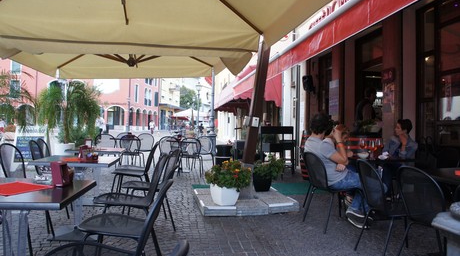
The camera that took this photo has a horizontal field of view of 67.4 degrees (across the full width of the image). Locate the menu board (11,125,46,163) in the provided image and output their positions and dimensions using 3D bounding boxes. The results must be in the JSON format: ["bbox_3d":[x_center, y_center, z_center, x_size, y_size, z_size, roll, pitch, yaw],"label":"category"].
[{"bbox_3d":[-4.620,0.473,8.000,0.730,1.050,0.520,1,0,-5],"label":"menu board"}]

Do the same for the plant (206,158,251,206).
[{"bbox_3d":[-0.030,0.699,4.580,0.600,0.600,0.580,1,0,0],"label":"plant"}]

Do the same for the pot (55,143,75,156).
[{"bbox_3d":[-3.920,0.714,8.200,0.480,0.600,0.480,1,0,0],"label":"pot"}]

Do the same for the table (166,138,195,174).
[{"bbox_3d":[-1.180,0.702,8.460,0.700,0.740,0.700,2,0,-6],"label":"table"}]

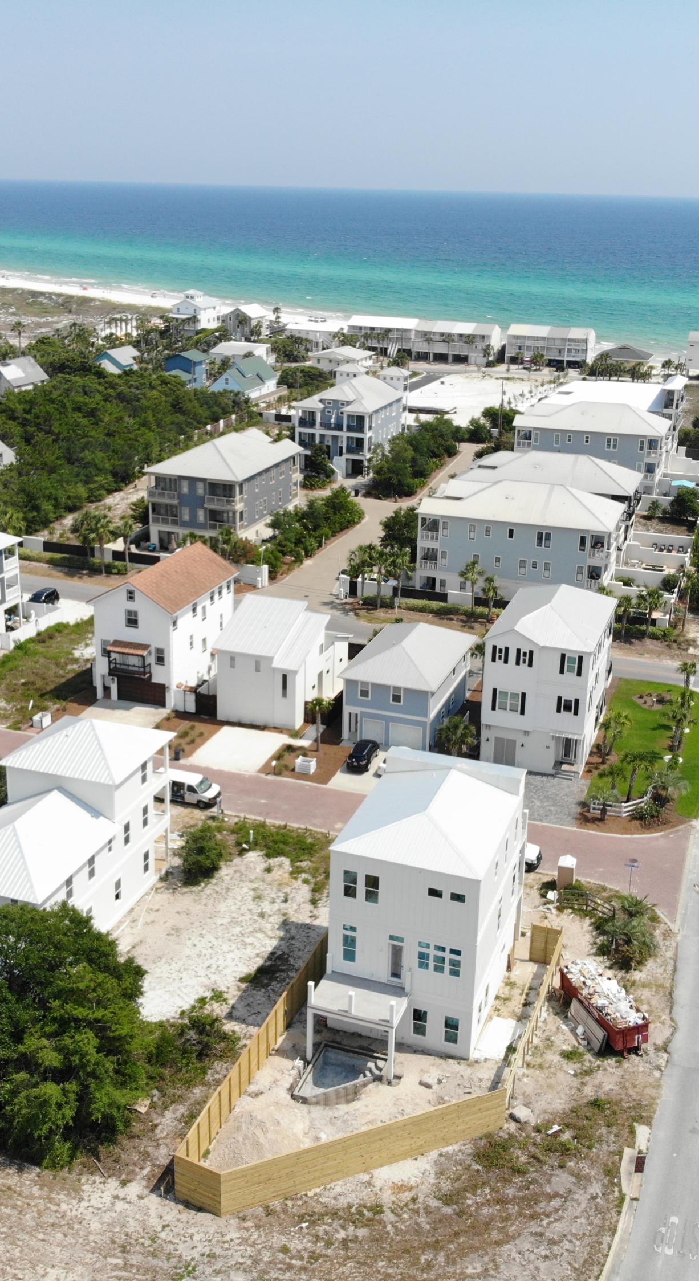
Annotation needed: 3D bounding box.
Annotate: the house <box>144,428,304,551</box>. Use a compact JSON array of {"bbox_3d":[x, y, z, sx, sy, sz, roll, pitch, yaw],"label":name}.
[{"bbox_3d":[-16.832,-21.415,164.614,13.531,13.633,21.976,9,22,18],"label":"house"}]

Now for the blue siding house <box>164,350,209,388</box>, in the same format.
[{"bbox_3d":[-37.933,-63.899,279.981,8.343,8.343,13.531,9,22,18],"label":"blue siding house"}]

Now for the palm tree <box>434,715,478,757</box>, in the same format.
[{"bbox_3d":[9.396,8.418,103.044,3.631,3.631,3.631,1,21,-1],"label":"palm tree"}]

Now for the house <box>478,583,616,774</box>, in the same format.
[{"bbox_3d":[17.718,2.501,104.814,9.078,13.819,14.626,8,22,17],"label":"house"}]

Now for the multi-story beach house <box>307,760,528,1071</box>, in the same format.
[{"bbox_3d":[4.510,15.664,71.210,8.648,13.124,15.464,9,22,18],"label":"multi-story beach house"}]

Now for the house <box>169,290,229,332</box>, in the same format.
[{"bbox_3d":[-48.002,-105.578,381.597,11.500,13.740,13.500,13,24,28],"label":"house"}]

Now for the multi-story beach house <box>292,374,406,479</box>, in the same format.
[{"bbox_3d":[0.333,-38.133,208.174,13.517,14.626,17.753,9,22,19],"label":"multi-story beach house"}]

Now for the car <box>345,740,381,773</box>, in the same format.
[{"bbox_3d":[1.420,9.619,102.306,1.984,1.750,4.833,9,22,18],"label":"car"}]

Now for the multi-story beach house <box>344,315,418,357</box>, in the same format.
[{"bbox_3d":[10.966,-86.893,339.207,18.822,10.784,14.956,9,22,18],"label":"multi-story beach house"}]

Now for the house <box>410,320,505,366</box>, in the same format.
[{"bbox_3d":[31.944,-87.983,349.635,22.500,11.170,12.000,8,22,17],"label":"house"}]

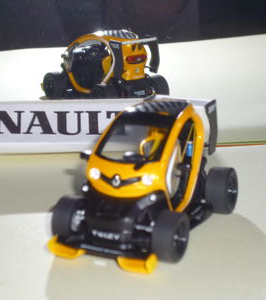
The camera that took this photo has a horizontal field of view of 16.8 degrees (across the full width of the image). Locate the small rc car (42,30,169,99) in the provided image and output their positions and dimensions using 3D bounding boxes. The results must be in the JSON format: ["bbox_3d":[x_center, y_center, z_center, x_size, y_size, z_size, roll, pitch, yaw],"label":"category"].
[{"bbox_3d":[-0.014,-0.039,0.412,0.035,0.035,0.057,-14,22,-37],"label":"small rc car"}]

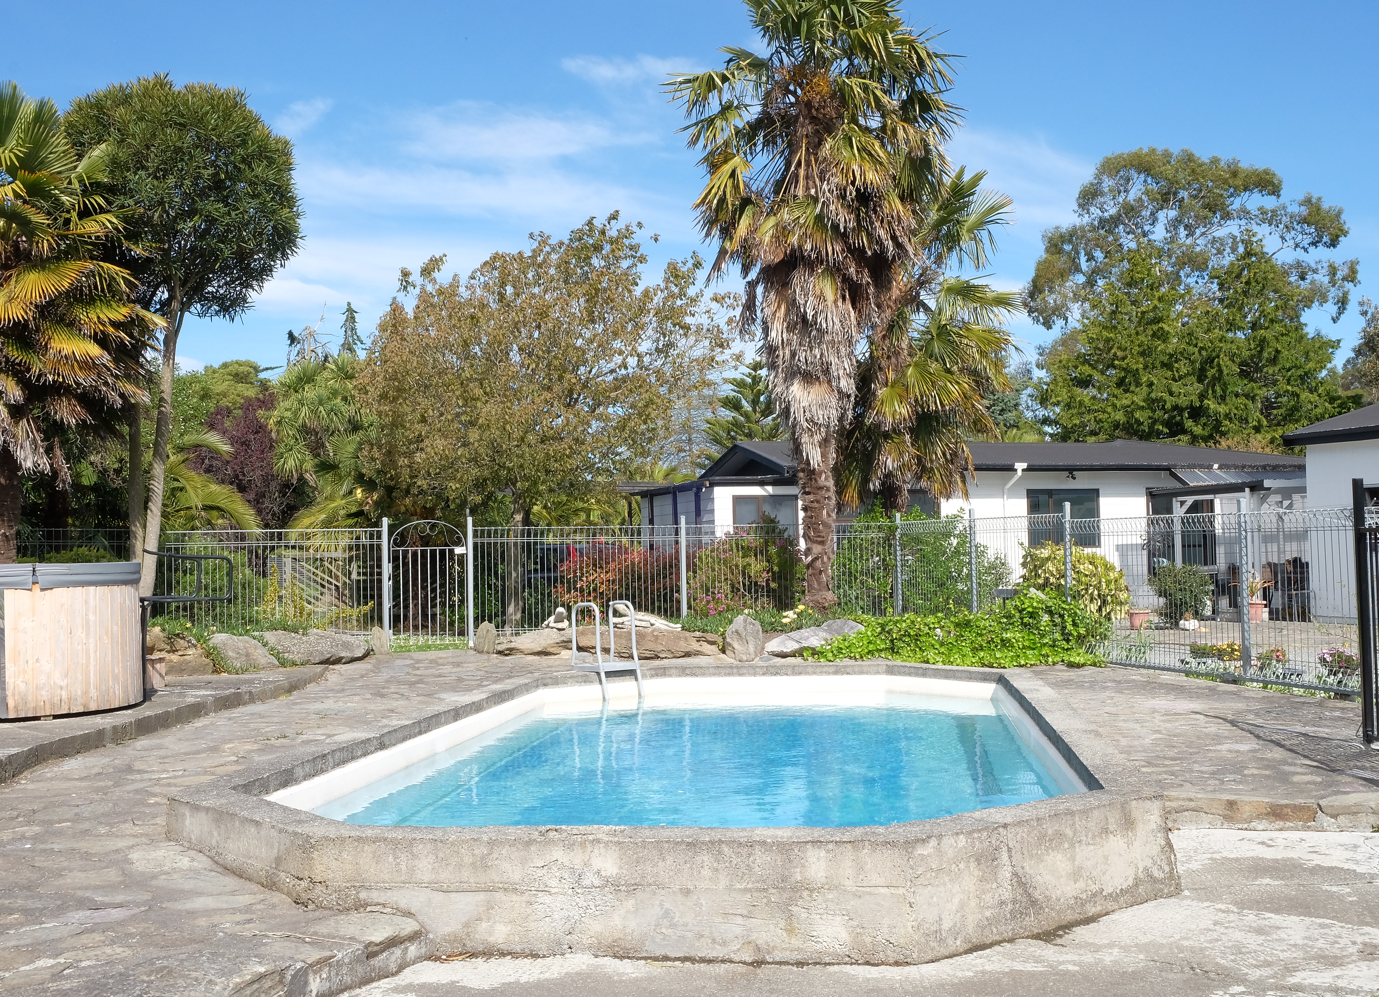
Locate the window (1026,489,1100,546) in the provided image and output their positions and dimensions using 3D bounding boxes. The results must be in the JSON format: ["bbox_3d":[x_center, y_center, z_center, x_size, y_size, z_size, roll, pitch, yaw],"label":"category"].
[{"bbox_3d":[6.100,0.324,24.400,1.200,0.970,0.100,-1,-2,3],"label":"window"}]

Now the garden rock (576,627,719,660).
[{"bbox_3d":[-0.411,1.394,14.412,1.350,0.287,0.600,-1,-2,0],"label":"garden rock"}]

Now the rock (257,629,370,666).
[{"bbox_3d":[-3.793,1.499,15.100,1.080,0.380,0.580,0,-2,-18],"label":"rock"}]

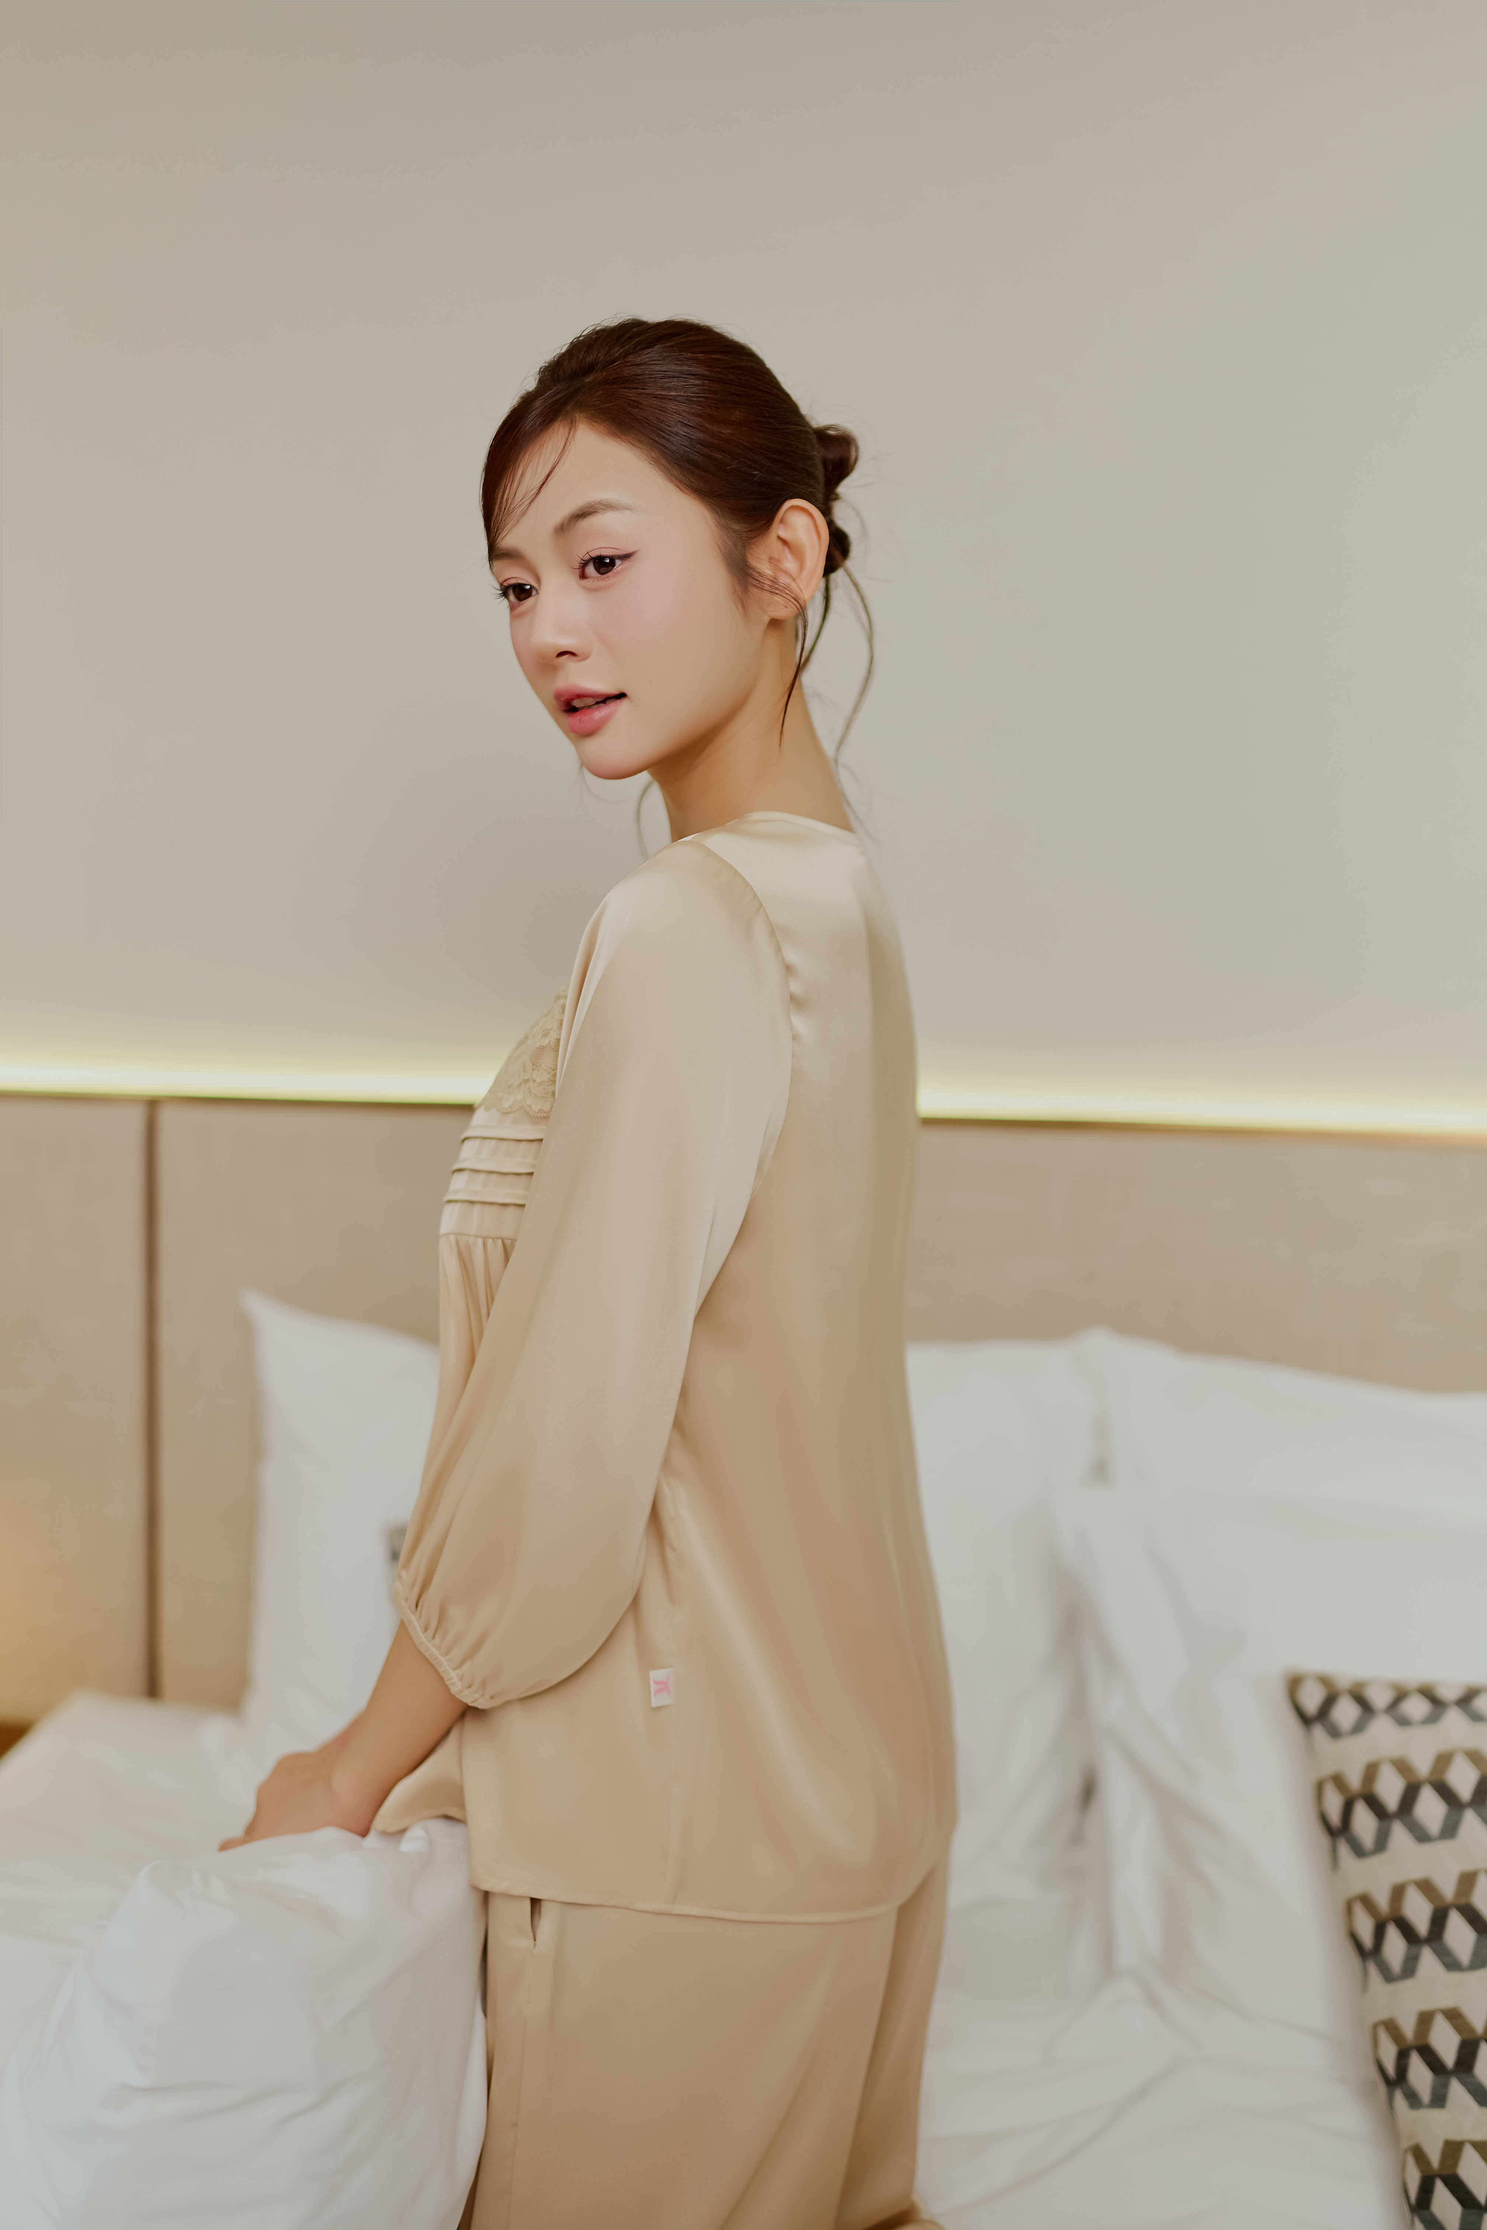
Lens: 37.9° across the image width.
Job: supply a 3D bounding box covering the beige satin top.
[{"bbox_3d":[-0.027,0.122,1.165,0.285,0.585,0.440,1,5,24],"label":"beige satin top"}]

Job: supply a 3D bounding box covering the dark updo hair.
[{"bbox_3d":[-0.033,-0.310,1.170,0.225,0.235,0.175,-11,0,-45],"label":"dark updo hair"}]

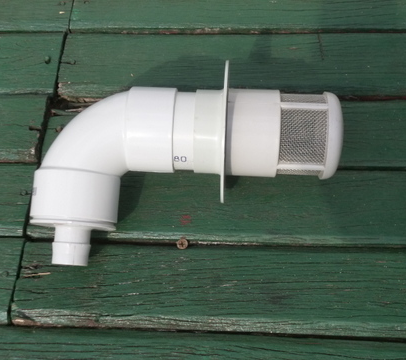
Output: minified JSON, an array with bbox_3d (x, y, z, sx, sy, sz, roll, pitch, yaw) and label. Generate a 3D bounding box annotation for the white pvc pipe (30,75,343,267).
[{"bbox_3d":[-0.015,-0.017,0.712,0.301,0.139,0.205,2,69,2],"label":"white pvc pipe"}]

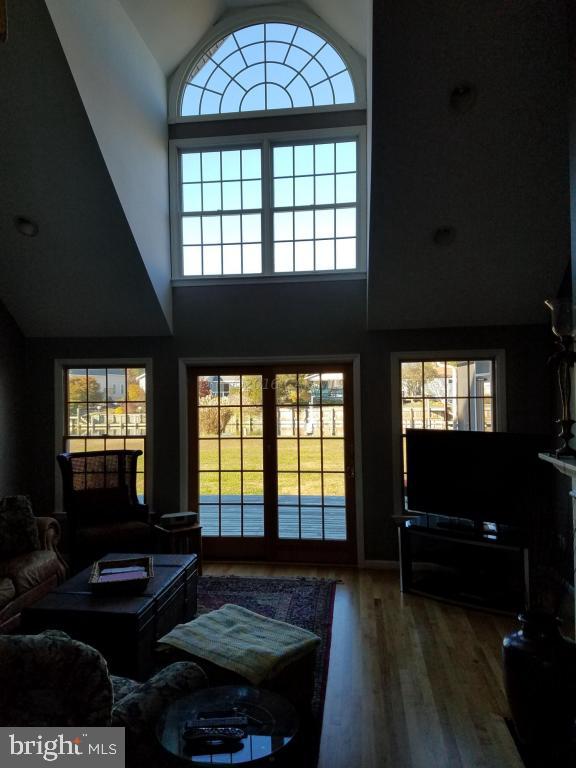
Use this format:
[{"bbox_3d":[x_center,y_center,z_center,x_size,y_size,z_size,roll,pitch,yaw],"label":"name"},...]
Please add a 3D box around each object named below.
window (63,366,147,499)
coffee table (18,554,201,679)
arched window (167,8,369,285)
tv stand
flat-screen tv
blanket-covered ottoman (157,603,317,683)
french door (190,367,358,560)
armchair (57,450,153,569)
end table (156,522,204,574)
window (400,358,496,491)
[{"bbox_3d":[-1.989,0.592,6.303,0.965,1.560,0.120,-1,-1,7],"label":"window"},{"bbox_3d":[-1.159,1.614,4.041,0.730,0.500,1.290,-1,-1,7],"label":"coffee table"},{"bbox_3d":[-0.234,-2.505,6.121,2.095,2.899,0.140,-1,-1,7],"label":"arched window"},{"bbox_3d":[1.596,1.562,5.029,1.117,0.570,0.460,-2,-2,40],"label":"tv stand"},{"bbox_3d":[1.647,0.803,5.065,1.314,0.768,0.090,-2,-2,41],"label":"flat-screen tv"},{"bbox_3d":[-0.269,1.591,3.151,0.730,0.410,0.540,-2,-2,42],"label":"blanket-covered ottoman"},{"bbox_3d":[-0.178,0.827,6.060,1.793,2.090,0.120,-1,-1,7],"label":"french door"},{"bbox_3d":[-1.743,1.303,5.537,0.770,1.200,0.780,0,-1,-28],"label":"armchair"},{"bbox_3d":[-1.074,1.646,5.648,0.360,0.500,0.400,0,-1,-34],"label":"end table"},{"bbox_3d":[1.628,0.528,5.829,0.949,1.570,0.120,-1,-1,7],"label":"window"}]

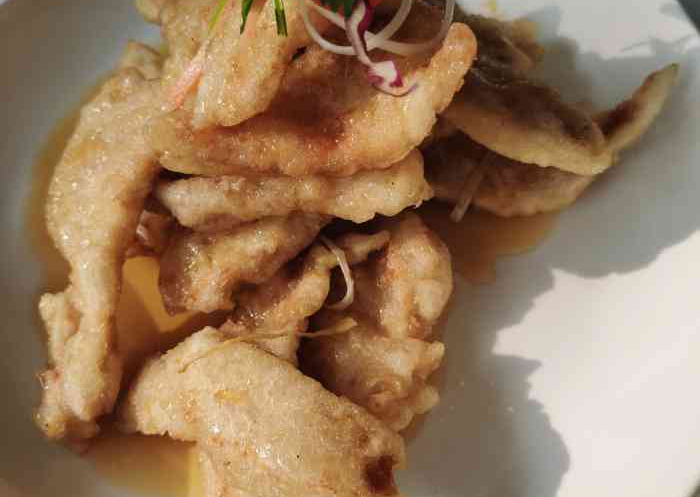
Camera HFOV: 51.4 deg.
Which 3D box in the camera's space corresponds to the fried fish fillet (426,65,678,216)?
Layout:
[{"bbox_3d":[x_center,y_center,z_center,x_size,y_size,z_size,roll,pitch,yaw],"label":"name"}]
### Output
[{"bbox_3d":[0.067,-0.034,0.244,0.083,0.034,0.036,-11,60,-3],"label":"fried fish fillet"}]

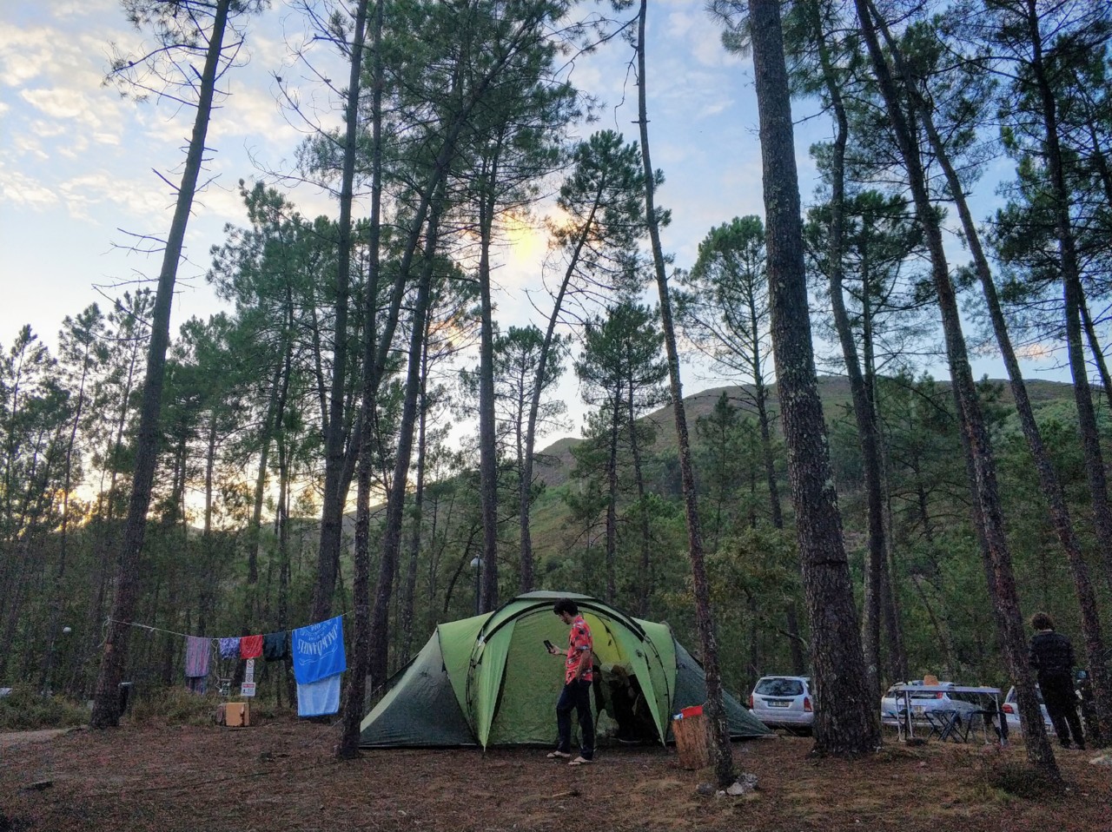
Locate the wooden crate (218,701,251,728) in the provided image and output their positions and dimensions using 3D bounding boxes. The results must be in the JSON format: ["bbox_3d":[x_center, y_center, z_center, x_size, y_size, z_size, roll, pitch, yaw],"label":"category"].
[{"bbox_3d":[-5.387,5.022,14.564,0.450,0.420,0.400,1,-18,-2],"label":"wooden crate"}]

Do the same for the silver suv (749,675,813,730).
[{"bbox_3d":[6.776,7.766,23.205,1.720,1.500,4.400,-11,-20,30],"label":"silver suv"}]

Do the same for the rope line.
[{"bbox_3d":[-4.863,2.946,12.230,5.905,0.401,0.040,-12,-21,34],"label":"rope line"}]

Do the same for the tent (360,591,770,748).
[{"bbox_3d":[0.019,3.514,12.313,5.550,2.000,2.500,4,-18,-12],"label":"tent"}]

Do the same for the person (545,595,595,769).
[{"bbox_3d":[0.168,2.924,9.563,0.560,1.720,0.500,1,-18,-3],"label":"person"}]

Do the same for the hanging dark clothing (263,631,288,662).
[{"bbox_3d":[-3.651,3.006,11.275,0.492,0.373,0.080,-12,-21,34],"label":"hanging dark clothing"}]

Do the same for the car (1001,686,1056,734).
[{"bbox_3d":[11.912,6.978,20.207,1.670,1.430,4.100,-14,-22,38],"label":"car"}]

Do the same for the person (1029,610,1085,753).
[{"bbox_3d":[6.767,3.562,11.669,0.580,1.740,0.420,-7,-19,21],"label":"person"}]

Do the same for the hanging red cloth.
[{"bbox_3d":[-4.060,3.092,11.564,0.489,0.287,0.060,-12,-21,34],"label":"hanging red cloth"}]

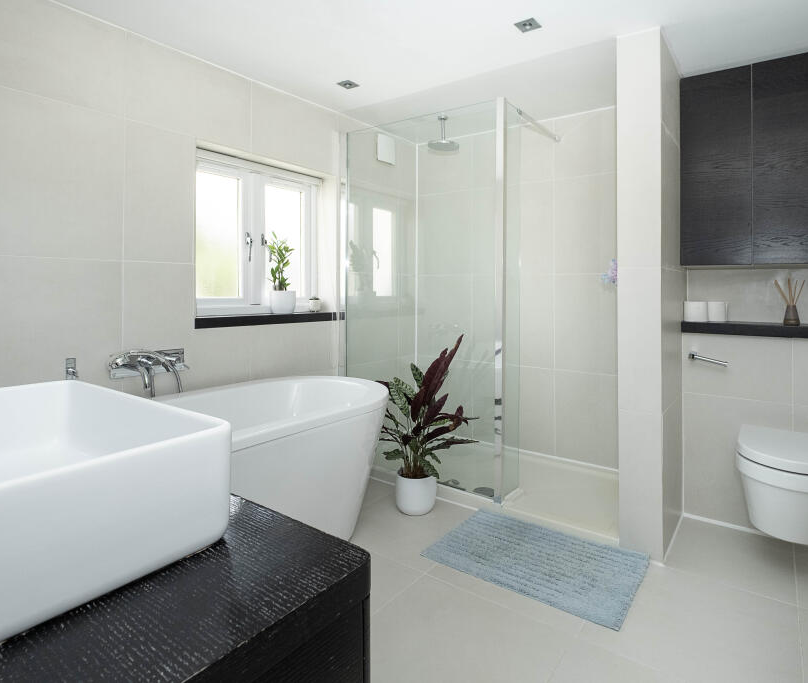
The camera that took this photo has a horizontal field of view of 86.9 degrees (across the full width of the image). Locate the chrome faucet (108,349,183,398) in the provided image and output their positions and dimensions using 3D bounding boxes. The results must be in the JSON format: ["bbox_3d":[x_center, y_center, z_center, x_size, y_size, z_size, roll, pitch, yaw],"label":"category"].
[{"bbox_3d":[-1.090,0.137,1.890,0.195,0.186,0.299,4,6,41],"label":"chrome faucet"}]

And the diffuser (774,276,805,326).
[{"bbox_3d":[1.795,-0.188,1.982,0.104,0.220,0.094,3,5,36],"label":"diffuser"}]

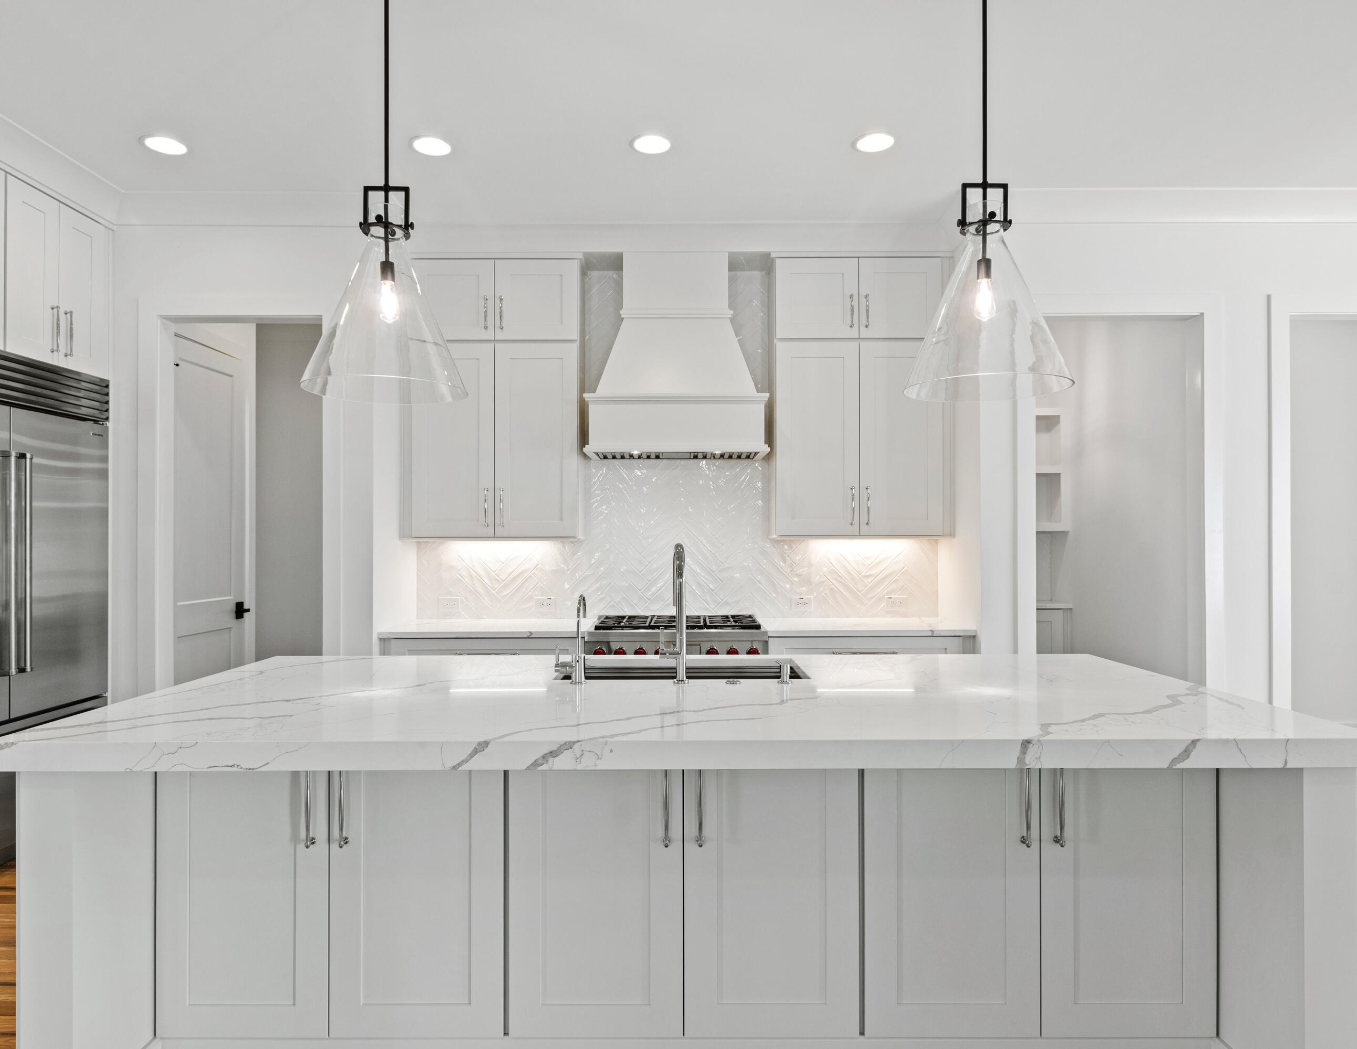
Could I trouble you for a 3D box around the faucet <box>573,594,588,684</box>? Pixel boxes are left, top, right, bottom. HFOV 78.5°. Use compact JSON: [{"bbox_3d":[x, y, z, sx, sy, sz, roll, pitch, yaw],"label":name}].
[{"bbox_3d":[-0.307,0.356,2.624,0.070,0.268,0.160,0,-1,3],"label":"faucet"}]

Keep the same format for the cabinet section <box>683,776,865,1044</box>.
[{"bbox_3d":[0.247,0.962,2.194,0.462,0.765,0.028,0,-1,0],"label":"cabinet section"}]

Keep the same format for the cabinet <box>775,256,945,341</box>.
[{"bbox_3d":[0.958,-1.189,4.552,0.906,0.450,0.335,0,-1,0],"label":"cabinet"}]

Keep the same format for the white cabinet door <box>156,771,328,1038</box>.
[{"bbox_3d":[-1.141,0.961,2.189,0.448,0.764,0.028,0,-1,0],"label":"white cabinet door"}]

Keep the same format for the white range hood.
[{"bbox_3d":[-0.011,-0.919,4.585,0.969,1.092,0.500,0,-1,0],"label":"white range hood"}]

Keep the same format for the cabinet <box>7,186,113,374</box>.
[{"bbox_3d":[-3.099,-1.079,3.766,0.610,0.752,0.624,0,-1,0],"label":"cabinet"}]

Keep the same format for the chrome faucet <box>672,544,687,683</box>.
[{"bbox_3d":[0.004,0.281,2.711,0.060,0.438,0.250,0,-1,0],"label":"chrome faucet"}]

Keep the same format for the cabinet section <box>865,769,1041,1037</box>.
[{"bbox_3d":[0.719,0.963,2.196,0.463,0.765,0.028,0,-1,0],"label":"cabinet section"}]

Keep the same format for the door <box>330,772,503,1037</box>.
[{"bbox_3d":[-0.685,0.961,2.191,0.454,0.765,0.028,0,-1,0],"label":"door"}]

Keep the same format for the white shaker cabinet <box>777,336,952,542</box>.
[{"bbox_3d":[0.961,-0.448,4.539,0.920,1.038,0.335,0,-1,0],"label":"white shaker cabinet"}]

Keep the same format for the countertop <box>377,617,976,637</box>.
[{"bbox_3d":[-0.005,0.559,4.492,3.018,0.032,0.640,0,-1,0],"label":"countertop"}]

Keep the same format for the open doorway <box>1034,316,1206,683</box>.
[{"bbox_3d":[2.180,0.201,4.174,0.832,2.468,0.140,0,-1,0],"label":"open doorway"}]

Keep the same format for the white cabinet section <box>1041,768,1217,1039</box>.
[{"bbox_3d":[1.187,0.968,2.390,0.470,0.780,0.400,0,-1,0],"label":"white cabinet section"}]

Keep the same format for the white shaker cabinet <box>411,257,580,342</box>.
[{"bbox_3d":[-0.995,-1.212,4.667,0.908,0.448,0.340,0,-1,0],"label":"white shaker cabinet"}]

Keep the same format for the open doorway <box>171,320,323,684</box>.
[{"bbox_3d":[-2.167,0.210,4.160,0.821,2.468,0.140,0,-1,0],"label":"open doorway"}]

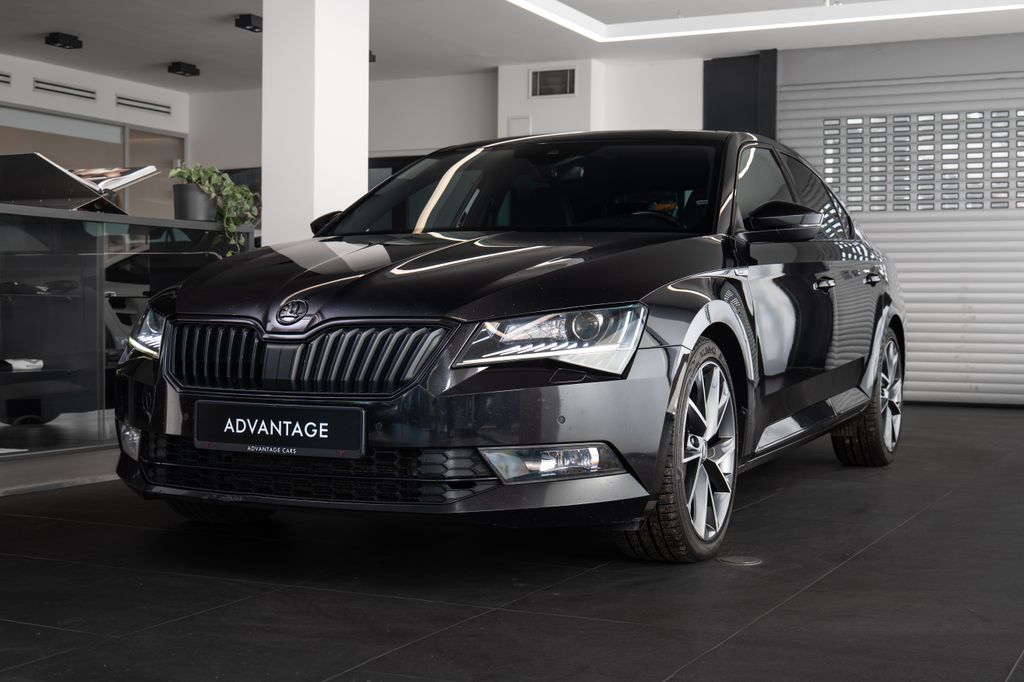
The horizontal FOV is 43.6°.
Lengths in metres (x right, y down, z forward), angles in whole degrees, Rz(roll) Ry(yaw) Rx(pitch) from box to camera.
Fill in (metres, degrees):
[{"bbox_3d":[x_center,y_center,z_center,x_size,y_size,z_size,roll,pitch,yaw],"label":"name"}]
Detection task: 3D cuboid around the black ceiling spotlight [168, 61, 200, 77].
[{"bbox_3d":[-2.743,-2.277,10.700,0.148,0.085,0.220,1,1,27],"label":"black ceiling spotlight"}]

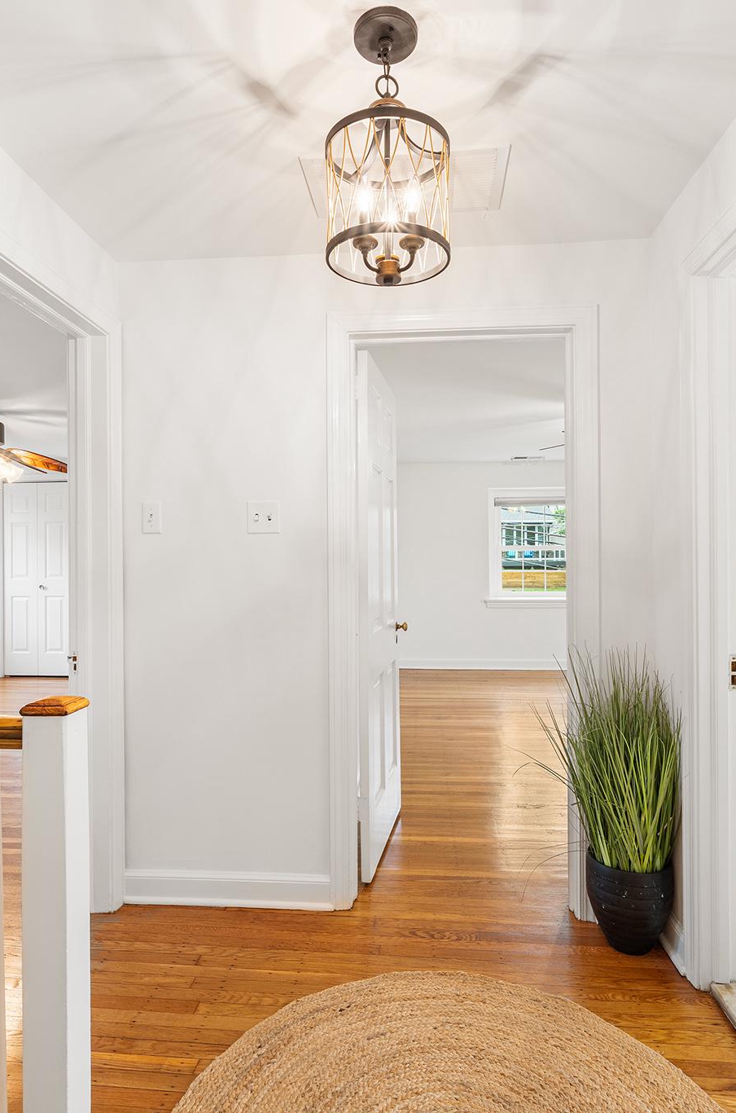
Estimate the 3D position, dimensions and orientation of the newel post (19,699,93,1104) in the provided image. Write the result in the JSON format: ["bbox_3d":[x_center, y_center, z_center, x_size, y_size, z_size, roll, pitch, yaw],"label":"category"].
[{"bbox_3d":[-0.580,0.770,1.135,0.088,1.006,0.088,0,0,5],"label":"newel post"}]

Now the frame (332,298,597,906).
[{"bbox_3d":[0.337,0.206,2.179,0.944,2.122,0.150,0,0,5],"label":"frame"}]

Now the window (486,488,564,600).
[{"bbox_3d":[1.899,-0.130,6.787,1.080,1.280,0.120,0,0,5],"label":"window"}]

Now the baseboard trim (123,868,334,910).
[{"bbox_3d":[-0.514,1.204,2.186,0.770,0.138,0.022,0,0,5],"label":"baseboard trim"}]

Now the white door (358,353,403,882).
[{"bbox_3d":[0.064,0.234,2.675,0.040,2.040,0.730,0,0,12],"label":"white door"}]

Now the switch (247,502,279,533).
[{"bbox_3d":[-0.378,-0.139,2.177,0.117,0.117,0.012,0,0,5],"label":"switch"}]

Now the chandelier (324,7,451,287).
[{"bbox_3d":[0.039,-0.821,1.241,0.260,0.510,0.260,0,0,5],"label":"chandelier"}]

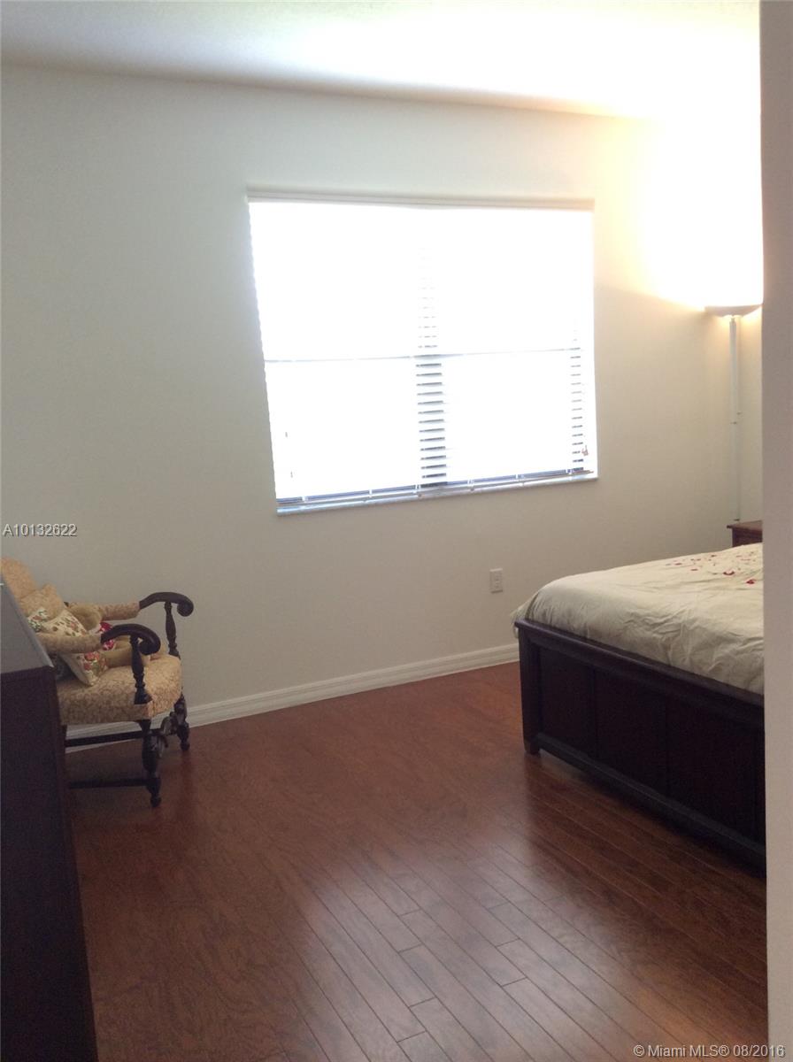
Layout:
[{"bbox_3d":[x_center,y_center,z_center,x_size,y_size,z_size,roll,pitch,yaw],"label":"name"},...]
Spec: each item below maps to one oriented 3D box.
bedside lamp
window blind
[{"bbox_3d":[1.847,-0.324,5.501,0.310,1.787,0.310,-7,9,-26],"label":"bedside lamp"},{"bbox_3d":[0.221,-0.896,4.884,1.810,1.387,0.065,-7,9,-26],"label":"window blind"}]

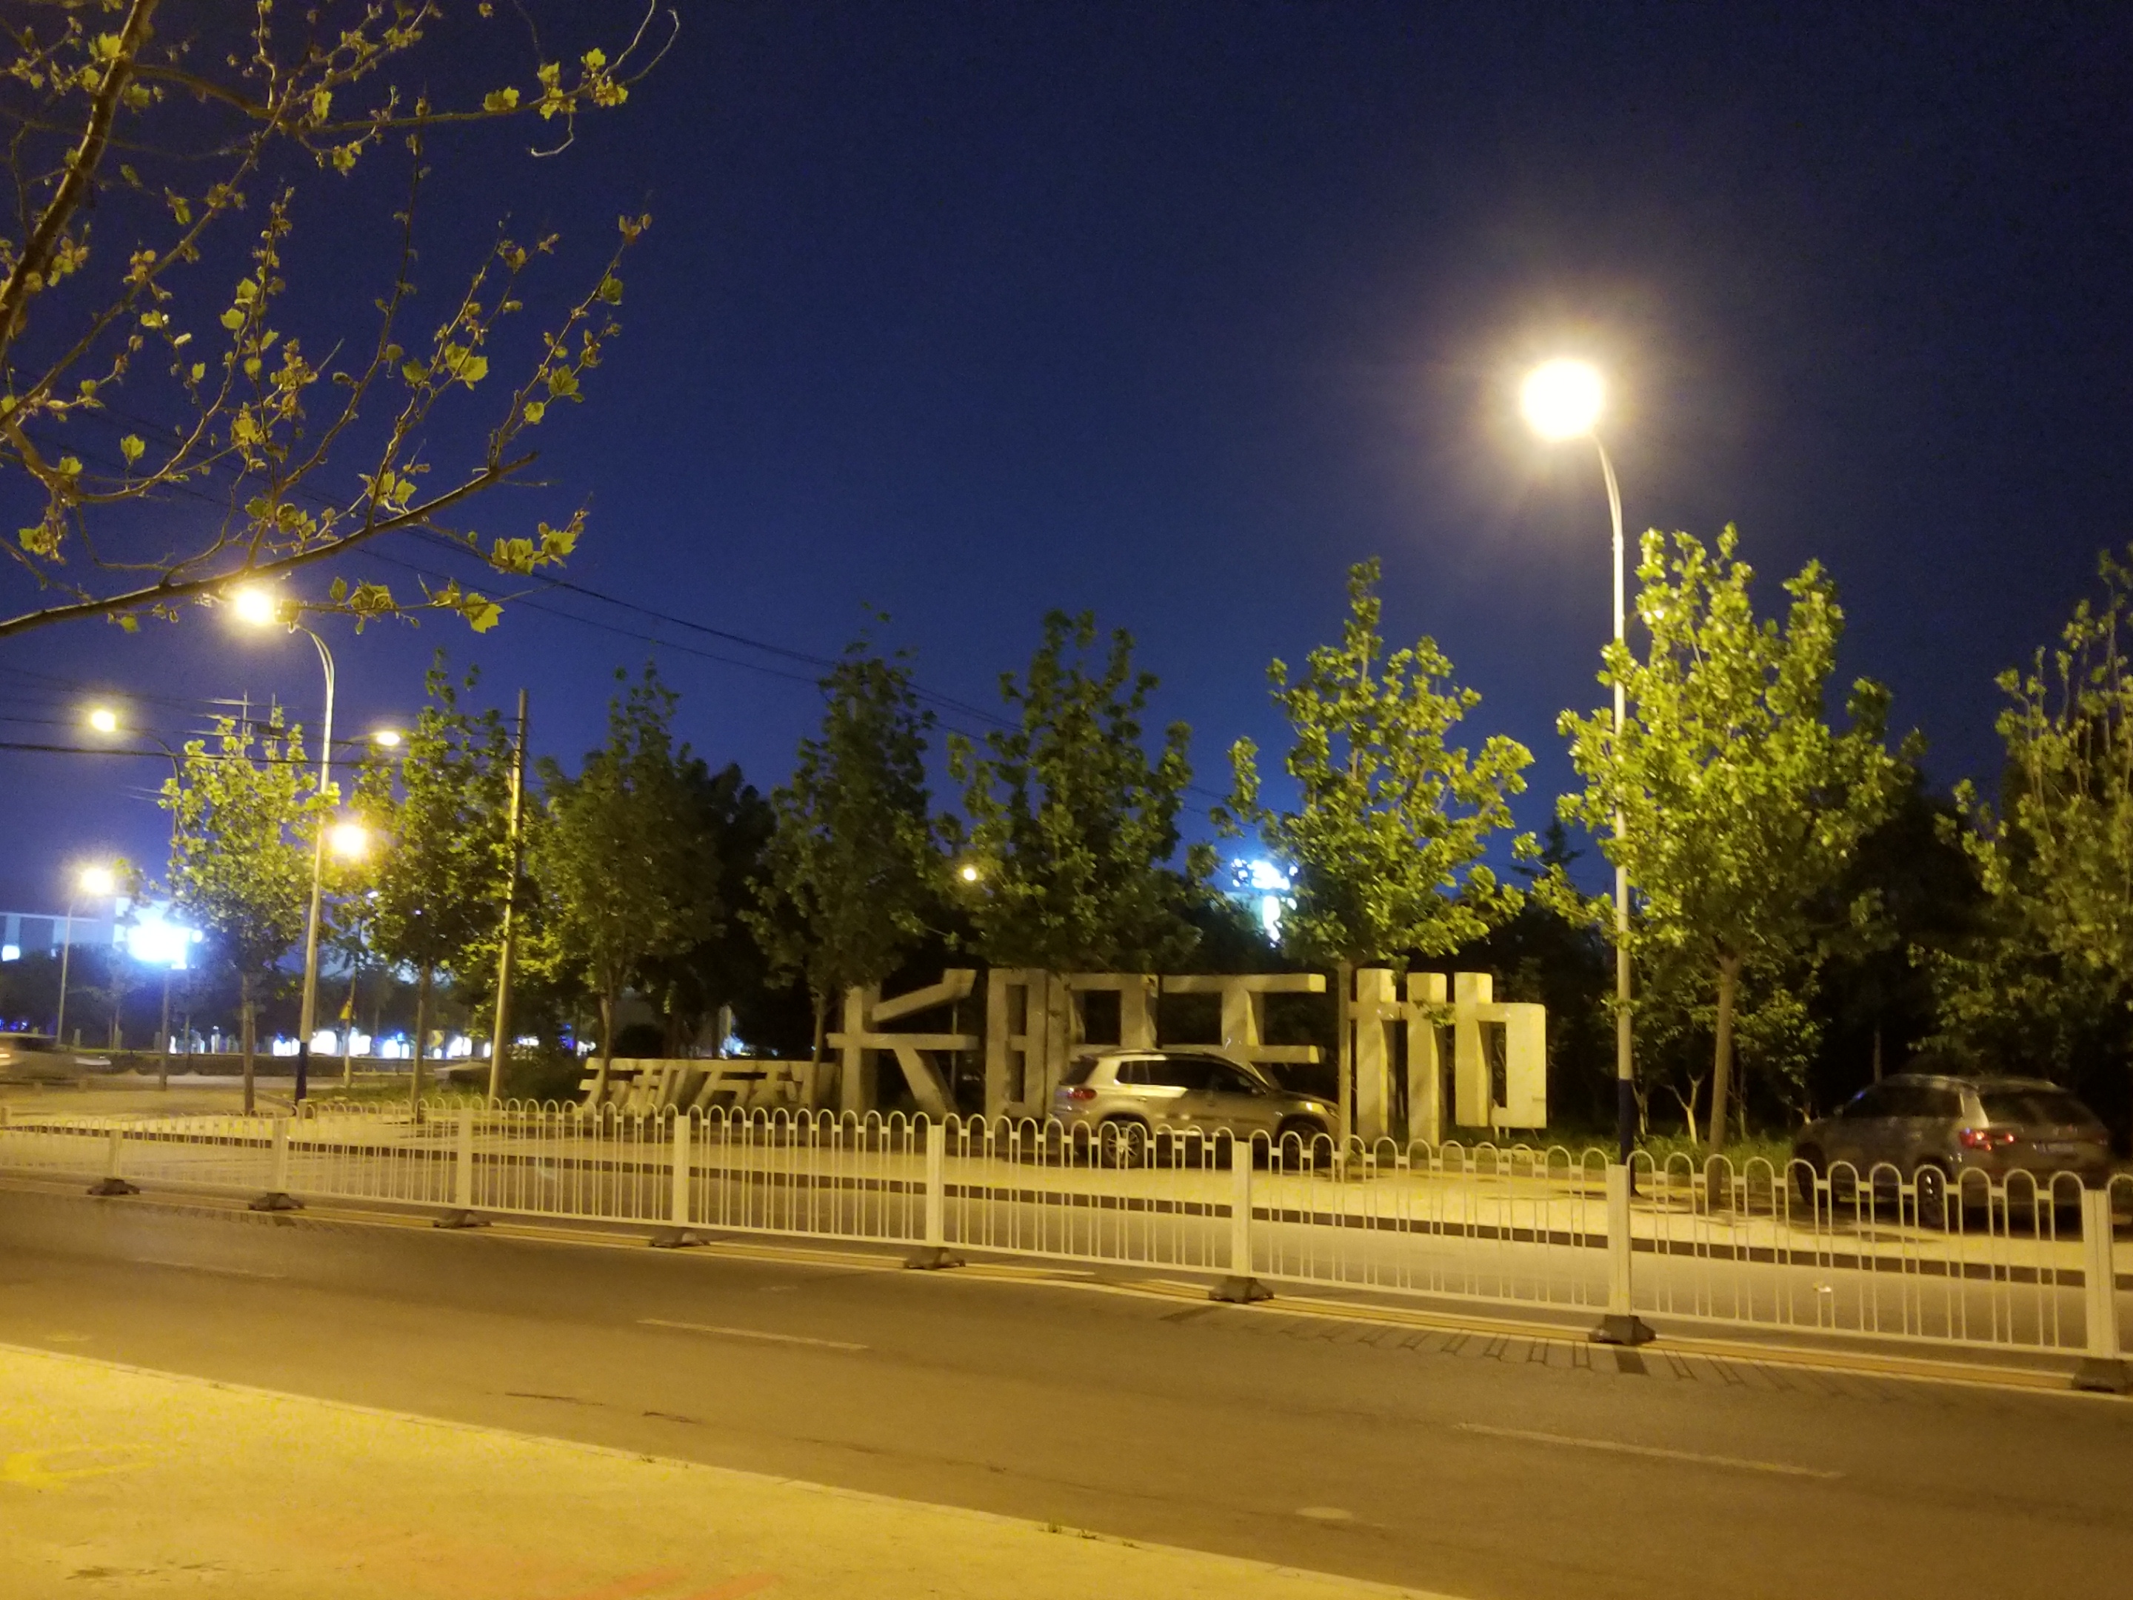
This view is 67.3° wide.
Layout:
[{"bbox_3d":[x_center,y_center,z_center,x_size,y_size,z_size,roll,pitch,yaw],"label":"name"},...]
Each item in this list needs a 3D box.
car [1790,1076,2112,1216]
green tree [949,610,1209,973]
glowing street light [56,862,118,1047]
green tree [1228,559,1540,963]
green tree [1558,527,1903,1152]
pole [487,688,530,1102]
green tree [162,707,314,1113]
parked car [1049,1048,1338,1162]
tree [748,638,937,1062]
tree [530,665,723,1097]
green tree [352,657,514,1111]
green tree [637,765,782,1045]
[{"bbox_3d":[10.612,4.249,19.809,1.810,1.630,4.420,1,-6,-3],"label":"car"},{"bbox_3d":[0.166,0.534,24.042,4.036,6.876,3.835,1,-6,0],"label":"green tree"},{"bbox_3d":[-35.220,5.795,57.285,1.600,6.891,0.400,0,-7,10],"label":"glowing street light"},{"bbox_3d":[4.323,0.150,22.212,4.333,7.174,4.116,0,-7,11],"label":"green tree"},{"bbox_3d":[8.409,0.742,20.069,4.436,8.513,4.214,-2,-7,23],"label":"green tree"},{"bbox_3d":[-10.843,1.894,30.966,0.300,8.255,0.300,1,-6,0],"label":"pole"},{"bbox_3d":[-16.380,2.115,31.702,3.212,8.013,3.052,4,-7,-27],"label":"green tree"},{"bbox_3d":[1.910,4.608,24.218,4.480,1.680,1.810,2,-7,-10],"label":"parked car"},{"bbox_3d":[-3.638,1.381,25.901,3.088,8.374,2.934,2,-7,-8],"label":"tree"},{"bbox_3d":[-7.697,1.635,27.760,3.366,8.223,3.198,3,-7,-15],"label":"tree"},{"bbox_3d":[-11.816,1.577,29.728,2.983,8.715,2.834,4,-7,-21],"label":"green tree"},{"bbox_3d":[-7.858,2.862,34.924,3.172,7.508,3.013,2,-7,-12],"label":"green tree"}]

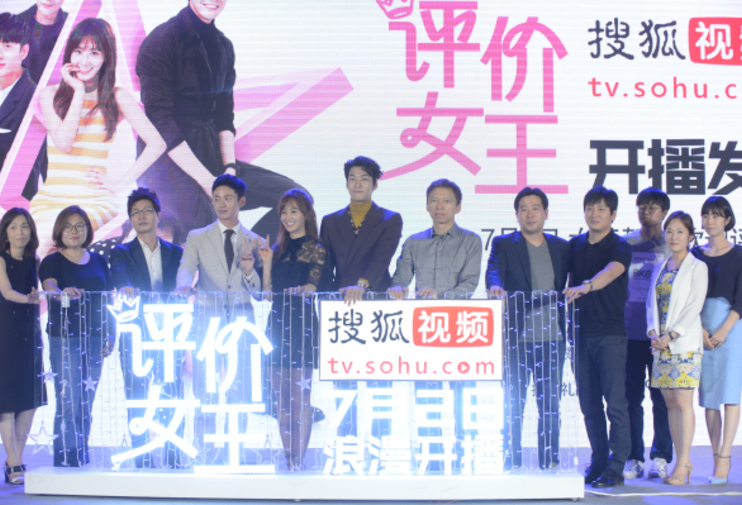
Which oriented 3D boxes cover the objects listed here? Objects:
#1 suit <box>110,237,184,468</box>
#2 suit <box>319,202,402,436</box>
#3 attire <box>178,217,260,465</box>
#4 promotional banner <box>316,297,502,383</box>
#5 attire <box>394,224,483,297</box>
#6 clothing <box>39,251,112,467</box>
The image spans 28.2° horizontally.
[{"bbox_3d":[-1.308,0.597,8.600,0.431,1.381,0.370,0,0,-7],"label":"suit"},{"bbox_3d":[-0.061,0.489,8.600,0.478,1.561,0.380,0,0,7],"label":"suit"},{"bbox_3d":[-0.883,0.551,8.600,0.489,1.474,0.380,0,0,-5],"label":"attire"},{"bbox_3d":[0.226,0.489,8.250,1.023,0.453,0.030,0,0,0],"label":"promotional banner"},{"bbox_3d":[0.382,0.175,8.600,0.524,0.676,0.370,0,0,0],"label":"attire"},{"bbox_3d":[-1.722,0.638,8.600,0.419,1.299,0.360,0,0,-6],"label":"clothing"}]

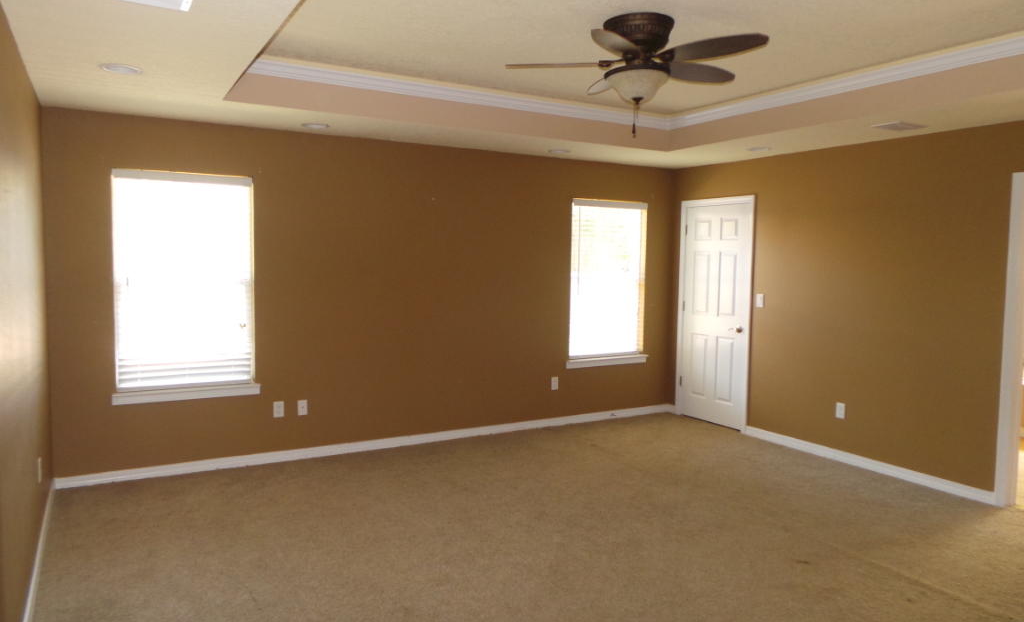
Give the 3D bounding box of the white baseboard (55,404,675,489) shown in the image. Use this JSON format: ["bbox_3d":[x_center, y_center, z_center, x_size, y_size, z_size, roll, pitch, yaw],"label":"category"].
[{"bbox_3d":[-0.679,1.052,5.682,5.220,0.080,0.018,-2,5,-31],"label":"white baseboard"}]

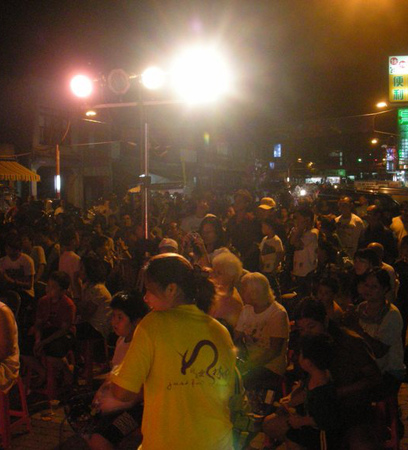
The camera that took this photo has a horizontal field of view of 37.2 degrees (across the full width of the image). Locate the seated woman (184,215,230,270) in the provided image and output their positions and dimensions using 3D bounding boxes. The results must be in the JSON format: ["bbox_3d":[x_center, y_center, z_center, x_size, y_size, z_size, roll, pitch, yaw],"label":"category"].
[{"bbox_3d":[0.072,0.708,5.622,0.500,1.540,0.420,1,3,18],"label":"seated woman"}]

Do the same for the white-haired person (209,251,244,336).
[{"bbox_3d":[0.091,0.884,4.470,0.700,1.300,0.480,-2,4,-41],"label":"white-haired person"}]

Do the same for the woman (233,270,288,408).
[{"bbox_3d":[0.305,0.923,4.071,0.720,1.260,0.500,-2,4,-41],"label":"woman"}]

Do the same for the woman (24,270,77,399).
[{"bbox_3d":[-1.366,0.927,5.325,0.480,1.130,0.680,2,4,40],"label":"woman"}]

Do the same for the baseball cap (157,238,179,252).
[{"bbox_3d":[-0.360,0.200,5.891,0.180,0.150,0.260,2,3,30],"label":"baseball cap"}]

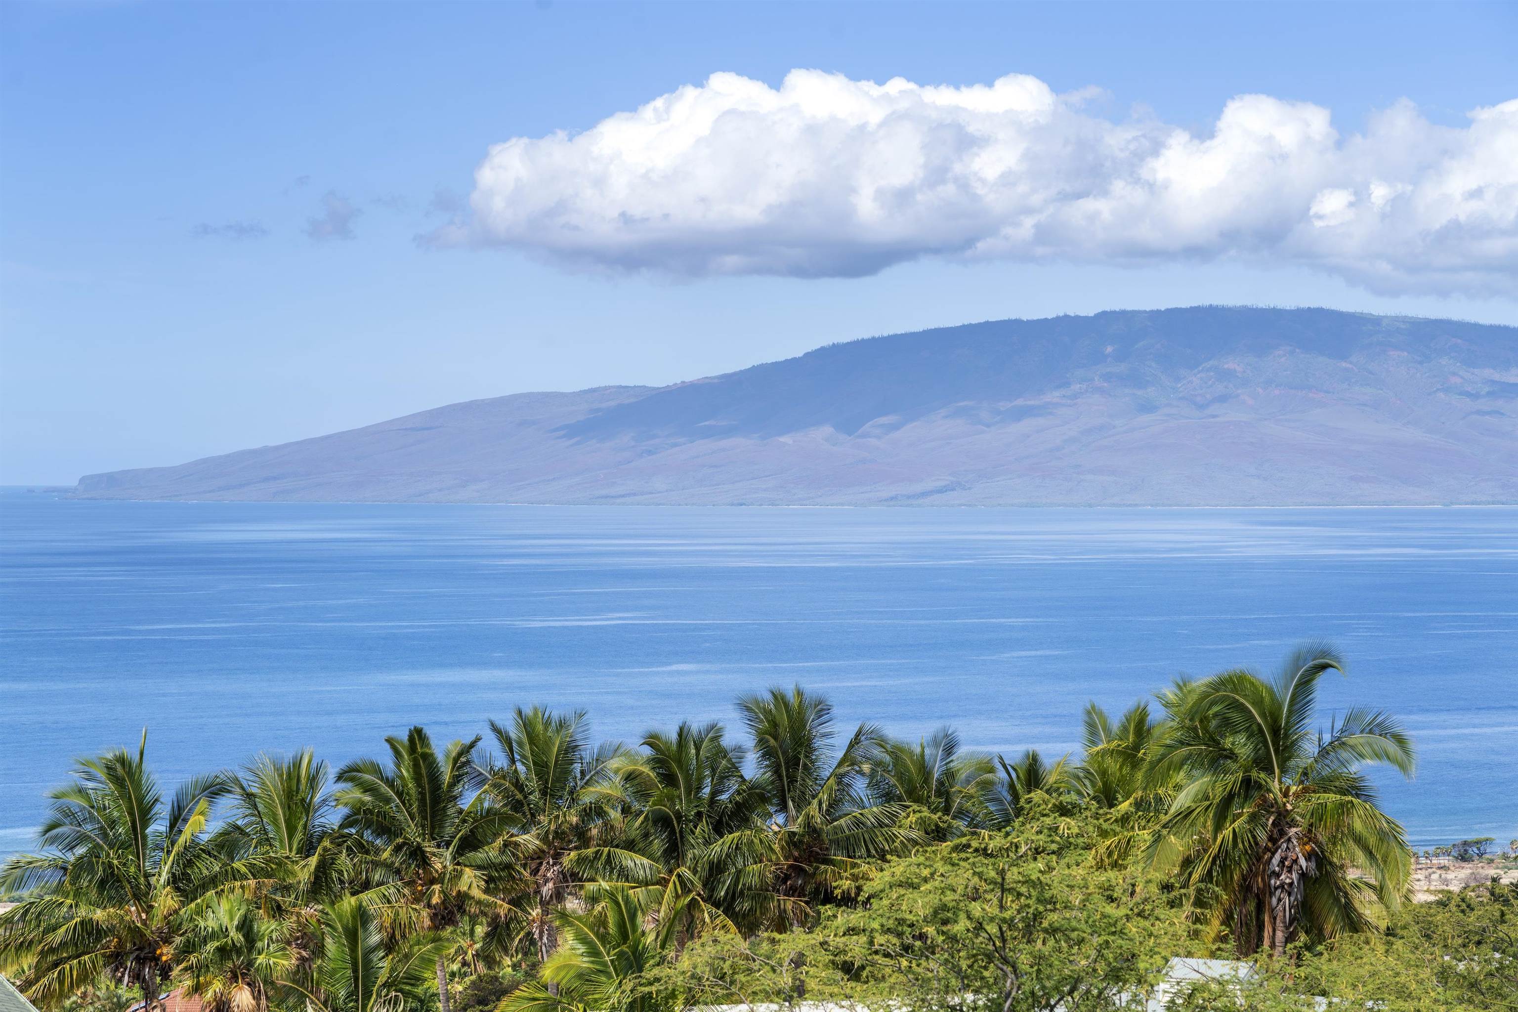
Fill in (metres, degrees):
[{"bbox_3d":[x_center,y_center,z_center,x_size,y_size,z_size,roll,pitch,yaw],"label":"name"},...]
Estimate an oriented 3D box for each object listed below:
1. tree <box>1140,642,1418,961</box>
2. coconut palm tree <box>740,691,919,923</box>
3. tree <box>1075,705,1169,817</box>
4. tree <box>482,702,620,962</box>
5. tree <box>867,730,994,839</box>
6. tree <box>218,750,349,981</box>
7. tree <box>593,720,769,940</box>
[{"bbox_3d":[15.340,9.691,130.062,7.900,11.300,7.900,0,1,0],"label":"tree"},{"bbox_3d":[1.858,11.075,143.058,6.300,10.500,6.300,0,1,0],"label":"coconut palm tree"},{"bbox_3d":[13.223,11.574,160.049,5.600,9.000,5.600,0,1,0],"label":"tree"},{"bbox_3d":[-6.761,11.664,143.057,6.000,10.300,6.000,0,1,0],"label":"tree"},{"bbox_3d":[6.431,12.724,165.049,5.700,9.000,5.700,0,1,0],"label":"tree"},{"bbox_3d":[-15.720,12.820,148.051,5.600,9.300,5.600,0,1,0],"label":"tree"},{"bbox_3d":[-2.456,11.628,140.053,6.200,9.600,6.200,0,1,0],"label":"tree"}]

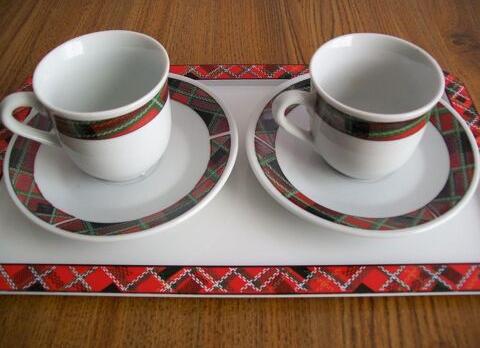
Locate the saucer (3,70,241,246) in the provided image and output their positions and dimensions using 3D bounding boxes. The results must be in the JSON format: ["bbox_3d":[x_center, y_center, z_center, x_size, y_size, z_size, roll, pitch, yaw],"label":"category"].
[{"bbox_3d":[-0.063,-0.012,0.267,0.125,0.019,0.125,0,52,0],"label":"saucer"}]

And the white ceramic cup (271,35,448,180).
[{"bbox_3d":[0.055,-0.030,0.244,0.080,0.057,0.062,-3,52,-2],"label":"white ceramic cup"}]

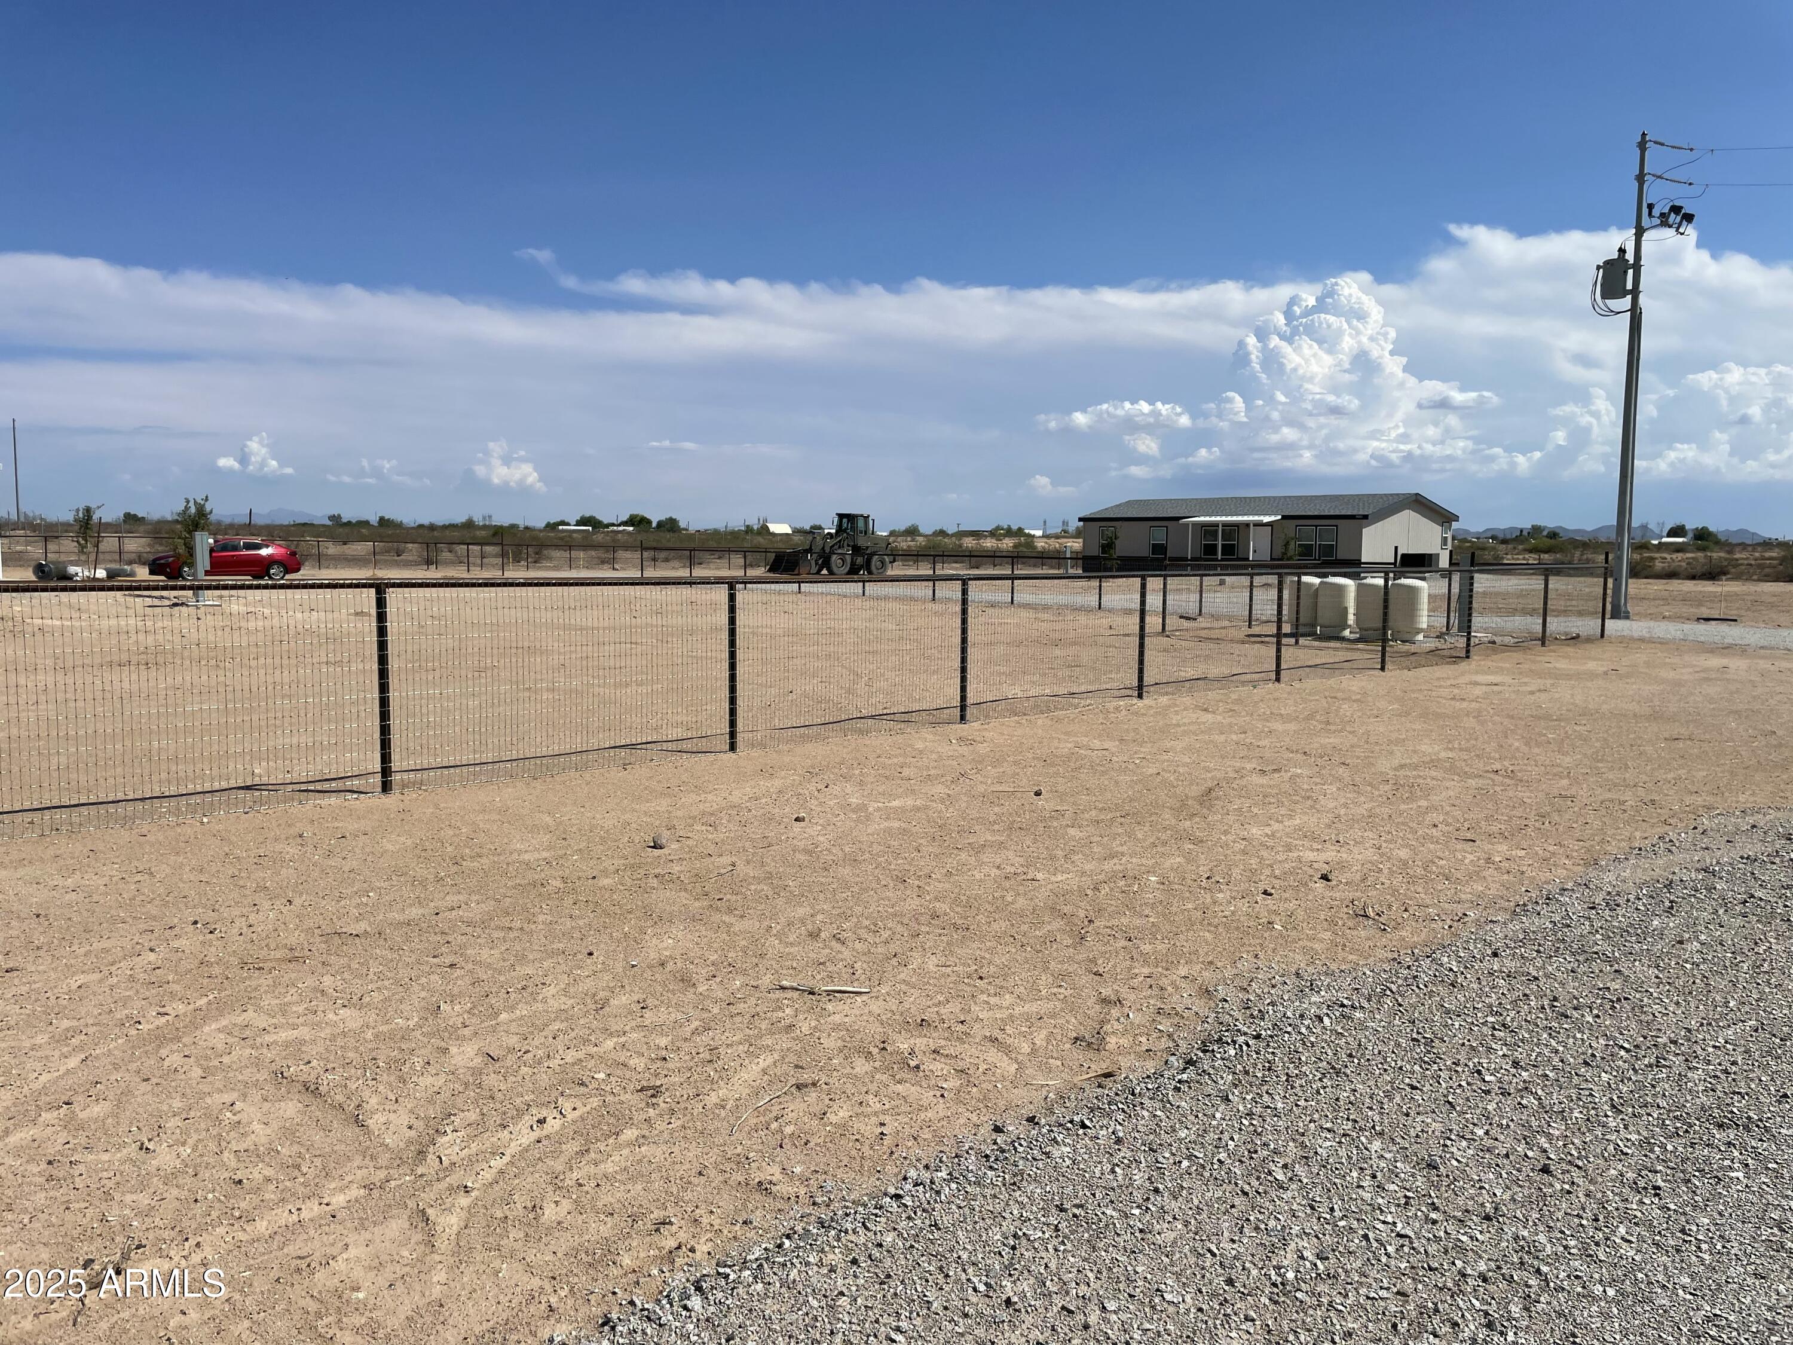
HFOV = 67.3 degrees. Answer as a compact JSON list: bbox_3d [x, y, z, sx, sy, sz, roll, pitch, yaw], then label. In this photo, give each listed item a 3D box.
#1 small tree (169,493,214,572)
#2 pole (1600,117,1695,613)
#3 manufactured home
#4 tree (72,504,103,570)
[{"bbox_3d":[-18.130,-3.231,34.669,1.100,2.600,1.100,0,6,0],"label":"small tree"},{"bbox_3d":[18.257,-7.166,33.008,2.400,11.720,0.900,0,6,0],"label":"pole"},{"bbox_3d":[19.444,-7.373,72.229,8.760,3.970,17.770,-5,8,-41],"label":"manufactured home"},{"bbox_3d":[-26.500,-4.272,44.077,1.000,2.440,1.000,0,6,0],"label":"tree"}]

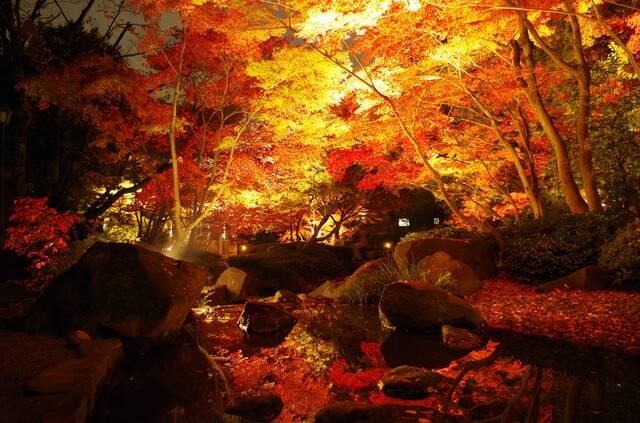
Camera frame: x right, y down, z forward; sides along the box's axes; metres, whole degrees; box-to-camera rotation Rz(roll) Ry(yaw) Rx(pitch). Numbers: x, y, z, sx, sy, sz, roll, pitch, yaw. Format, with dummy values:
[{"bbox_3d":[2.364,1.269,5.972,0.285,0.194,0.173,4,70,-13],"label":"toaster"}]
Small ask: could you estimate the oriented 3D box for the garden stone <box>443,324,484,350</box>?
[{"bbox_3d":[1.589,1.377,5.300,0.437,0.259,0.360,0,0,17],"label":"garden stone"}]

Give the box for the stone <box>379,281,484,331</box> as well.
[{"bbox_3d":[1.502,1.230,6.450,1.363,0.618,0.850,0,0,13],"label":"stone"}]

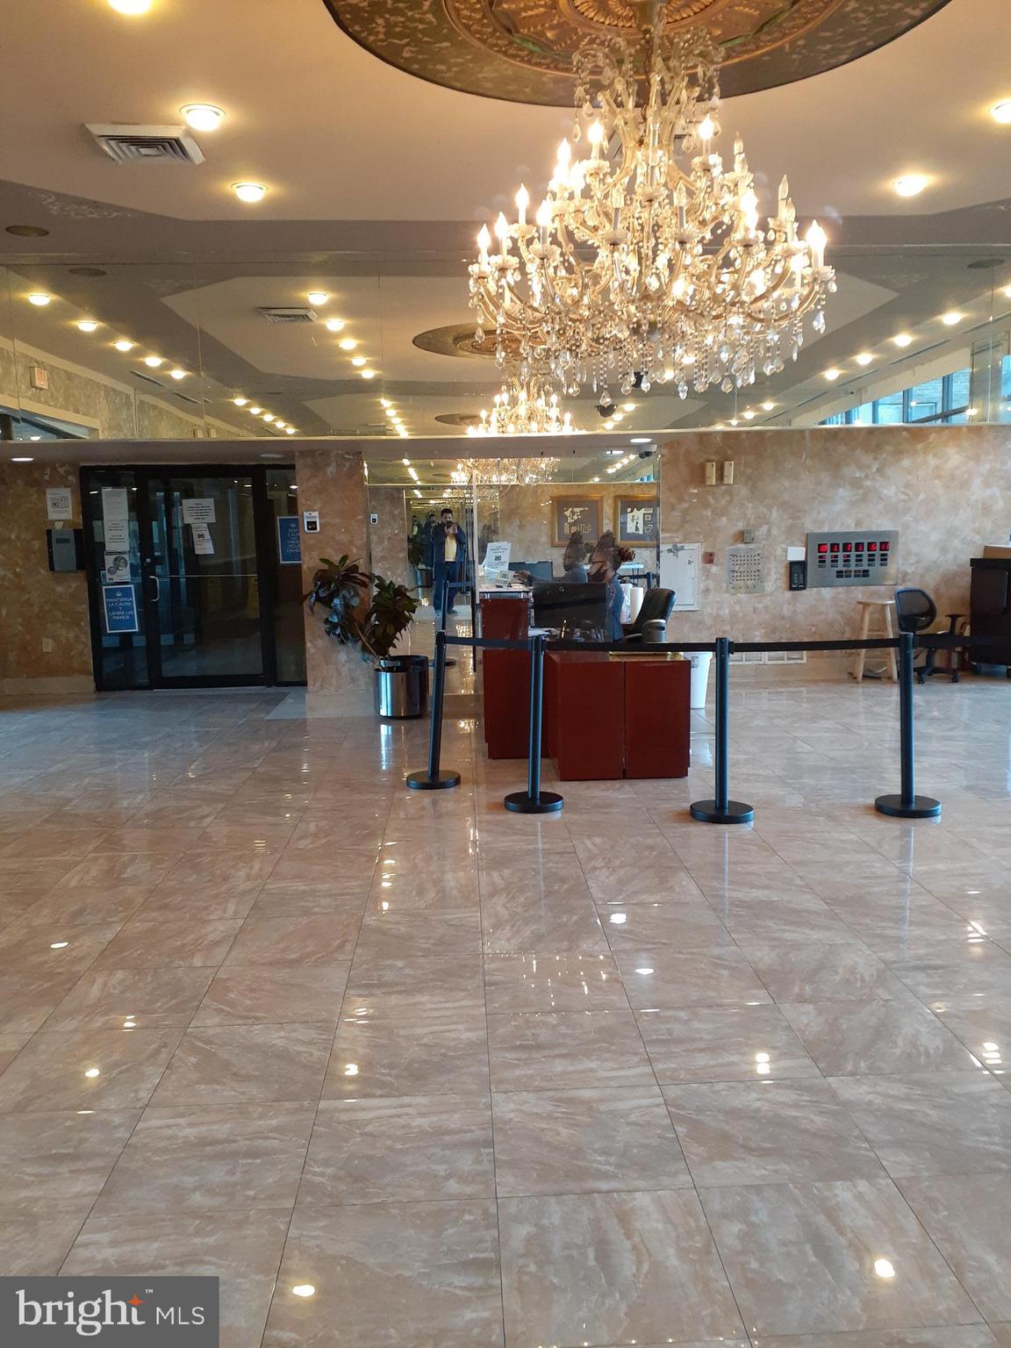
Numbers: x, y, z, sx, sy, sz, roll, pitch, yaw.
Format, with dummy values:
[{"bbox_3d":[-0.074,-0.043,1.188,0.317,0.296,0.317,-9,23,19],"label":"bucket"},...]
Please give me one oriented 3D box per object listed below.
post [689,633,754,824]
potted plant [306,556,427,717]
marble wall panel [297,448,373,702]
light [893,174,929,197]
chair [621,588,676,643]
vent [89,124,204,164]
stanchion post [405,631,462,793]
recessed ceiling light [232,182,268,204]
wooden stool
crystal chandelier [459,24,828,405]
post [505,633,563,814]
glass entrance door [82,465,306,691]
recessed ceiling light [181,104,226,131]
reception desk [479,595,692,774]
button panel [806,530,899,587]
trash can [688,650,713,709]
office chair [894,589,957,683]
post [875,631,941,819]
[{"bbox_3d":[1.111,0.271,5.375,0.330,0.940,0.330,-2,8,-2],"label":"post"},{"bbox_3d":[-1.118,-0.288,8.327,0.920,1.292,0.720,-2,8,-2],"label":"potted plant"},{"bbox_3d":[-1.409,-0.778,8.674,0.540,2.120,0.150,-2,8,-2],"label":"marble wall panel"},{"bbox_3d":[2.258,-2.700,5.828,0.200,0.070,0.200,-2,8,-2],"label":"light"},{"bbox_3d":[0.971,-0.142,7.864,0.650,1.000,0.650,-2,8,-2],"label":"chair"},{"bbox_3d":[-1.696,-2.492,4.980,0.450,0.070,0.470,-2,8,-2],"label":"vent"},{"bbox_3d":[-0.433,0.184,6.196,0.330,0.940,0.330,-2,8,-2],"label":"stanchion post"},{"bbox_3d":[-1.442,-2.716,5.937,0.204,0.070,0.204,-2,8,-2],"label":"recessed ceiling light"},{"bbox_3d":[3.341,-0.298,9.537,0.350,0.720,0.350,-2,8,-2],"label":"wooden stool"},{"bbox_3d":[0.529,-1.690,3.886,1.356,1.338,1.356,-2,8,-2],"label":"crystal chandelier"},{"bbox_3d":[0.151,0.251,5.651,0.330,0.940,0.330,-2,8,-2],"label":"post"},{"bbox_3d":[-2.922,-0.905,9.981,2.043,2.114,0.100,-2,8,-2],"label":"glass entrance door"},{"bbox_3d":[-1.396,-2.559,4.850,0.204,0.070,0.204,-2,8,-2],"label":"recessed ceiling light"},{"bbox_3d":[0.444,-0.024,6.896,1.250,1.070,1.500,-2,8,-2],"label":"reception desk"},{"bbox_3d":[3.227,-1.071,9.763,0.860,0.505,0.040,-2,8,-2],"label":"button panel"},{"bbox_3d":[1.481,0.021,8.468,0.330,0.480,0.310,-2,8,-2],"label":"trash can"},{"bbox_3d":[3.820,-0.374,9.508,0.560,0.860,0.560,-7,10,-34],"label":"office chair"},{"bbox_3d":[2.088,0.245,5.415,0.330,0.940,0.330,-2,8,-2],"label":"post"}]

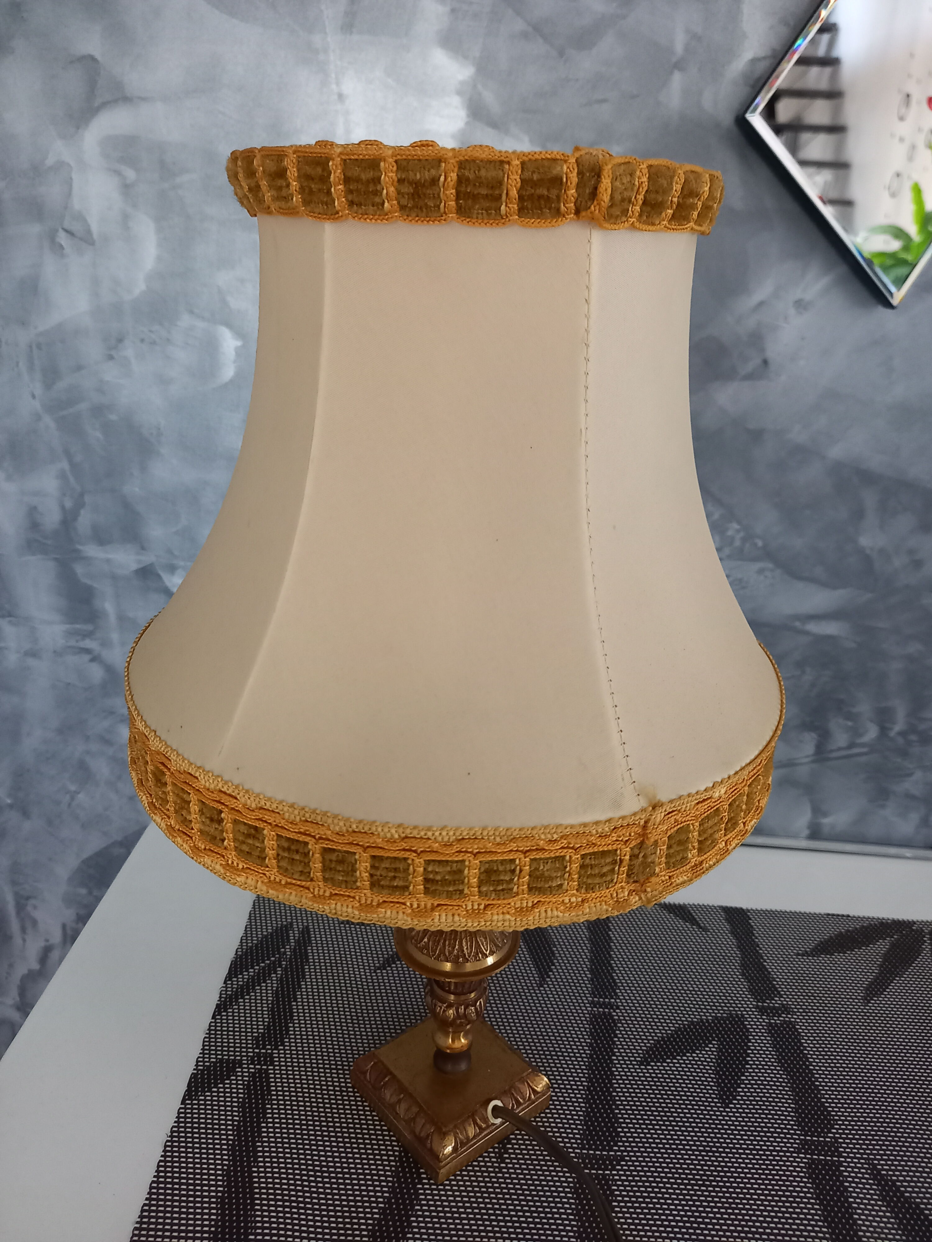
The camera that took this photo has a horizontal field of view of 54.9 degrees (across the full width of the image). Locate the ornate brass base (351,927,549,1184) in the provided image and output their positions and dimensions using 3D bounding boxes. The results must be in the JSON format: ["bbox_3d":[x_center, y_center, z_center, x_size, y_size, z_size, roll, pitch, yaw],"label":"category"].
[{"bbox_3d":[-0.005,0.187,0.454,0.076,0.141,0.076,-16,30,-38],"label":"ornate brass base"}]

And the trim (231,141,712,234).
[{"bbox_3d":[0.004,-0.147,0.312,0.166,0.019,0.166,3,23,0],"label":"trim"}]

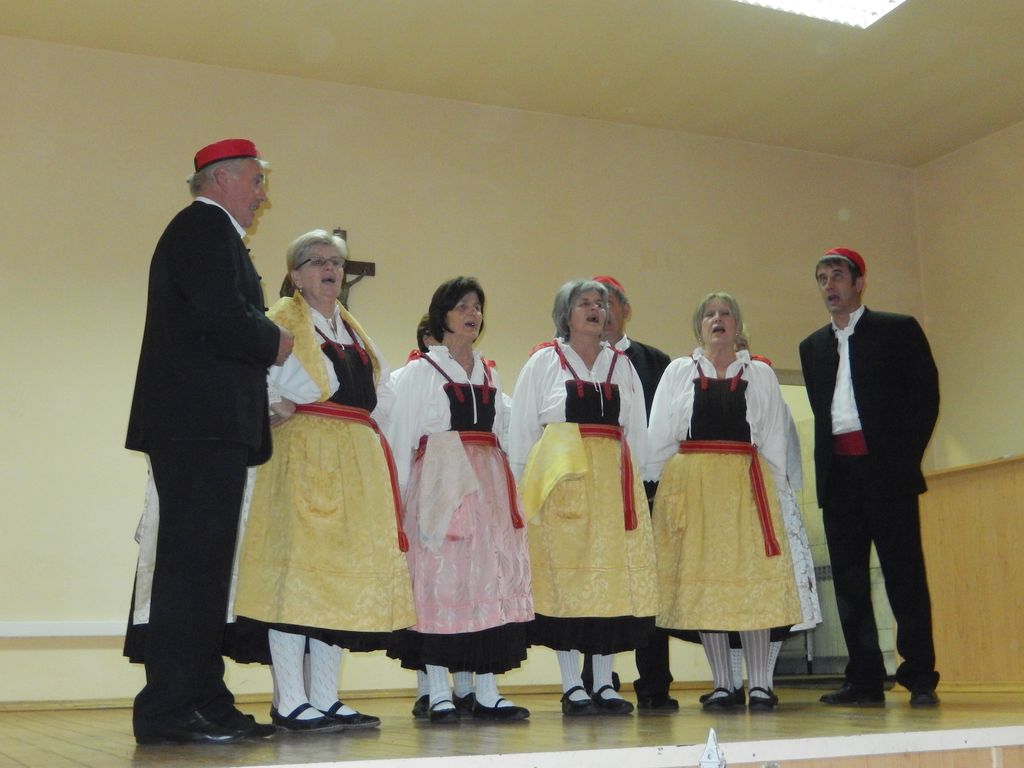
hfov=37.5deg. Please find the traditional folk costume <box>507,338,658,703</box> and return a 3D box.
[{"bbox_3d":[0.269,0.519,5.697,0.540,1.411,0.440,3,-11,-24],"label":"traditional folk costume"}]

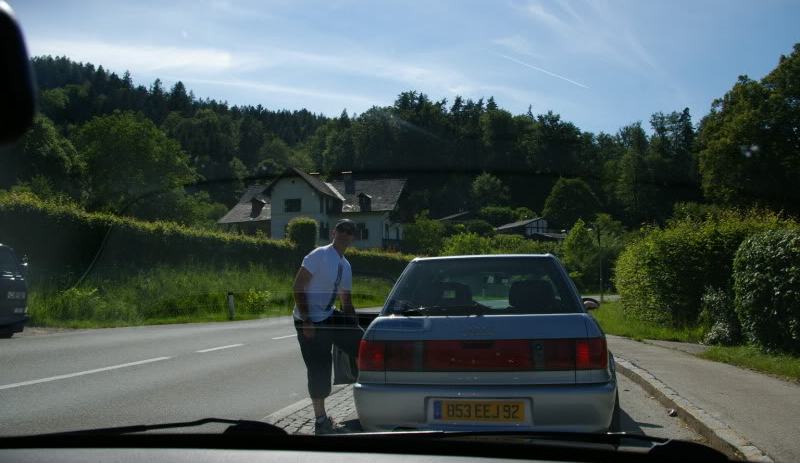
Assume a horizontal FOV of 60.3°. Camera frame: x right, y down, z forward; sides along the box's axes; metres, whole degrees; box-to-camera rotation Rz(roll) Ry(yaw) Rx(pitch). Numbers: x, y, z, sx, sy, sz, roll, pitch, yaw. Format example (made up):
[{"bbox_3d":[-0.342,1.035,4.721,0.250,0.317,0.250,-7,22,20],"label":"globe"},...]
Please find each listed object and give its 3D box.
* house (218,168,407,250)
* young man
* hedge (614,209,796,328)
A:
[{"bbox_3d":[-9.524,-1.825,81.419,20.000,9.000,11.000,-2,-4,15],"label":"house"},{"bbox_3d":[-0.566,0.746,5.450,0.430,1.700,0.500,-4,-4,38],"label":"young man"},{"bbox_3d":[5.905,0.824,14.000,2.300,2.100,4.000,-1,-3,3],"label":"hedge"}]

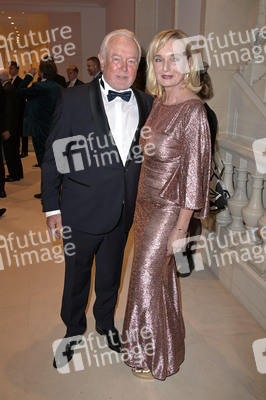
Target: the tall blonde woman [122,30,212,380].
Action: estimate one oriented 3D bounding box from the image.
[{"bbox_3d":[0.170,0.112,1.754,0.450,1.790,0.390,9,22,23],"label":"tall blonde woman"}]

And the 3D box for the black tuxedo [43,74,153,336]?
[{"bbox_3d":[-0.185,0.161,1.868,0.580,1.520,0.330,-5,21,-13],"label":"black tuxedo"}]

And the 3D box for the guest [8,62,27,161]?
[{"bbox_3d":[-2.343,-1.741,6.816,0.330,1.810,0.500,-19,27,-42],"label":"guest"}]

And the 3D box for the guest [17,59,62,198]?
[{"bbox_3d":[-1.227,-0.912,4.510,0.600,1.830,0.500,-16,25,-37],"label":"guest"}]

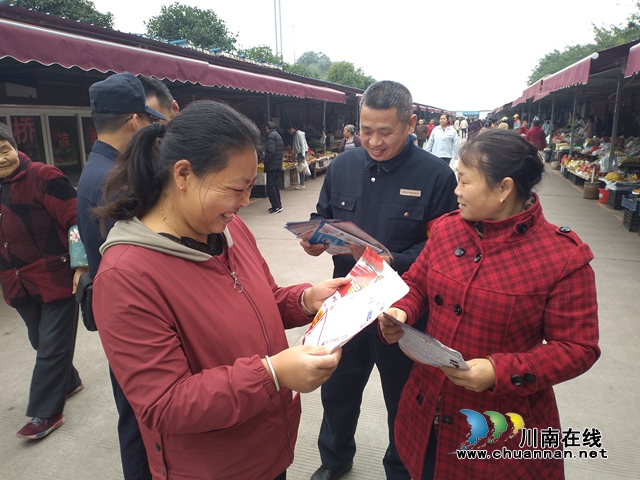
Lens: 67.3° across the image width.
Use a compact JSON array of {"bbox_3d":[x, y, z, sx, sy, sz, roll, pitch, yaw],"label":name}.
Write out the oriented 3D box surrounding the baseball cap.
[{"bbox_3d":[-0.674,-0.502,1.687,0.185,0.150,0.270,11,19,40],"label":"baseball cap"}]

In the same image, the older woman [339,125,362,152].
[{"bbox_3d":[0.529,-1.229,8.252,0.450,1.460,0.320,5,15,23],"label":"older woman"}]

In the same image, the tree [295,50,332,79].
[{"bbox_3d":[-0.594,-17.620,57.433,5.000,9.200,5.000,-1,14,0],"label":"tree"}]

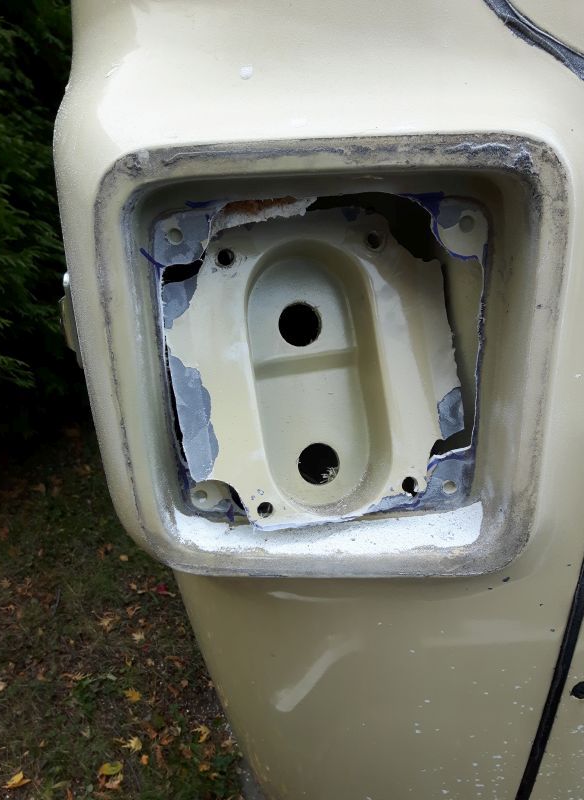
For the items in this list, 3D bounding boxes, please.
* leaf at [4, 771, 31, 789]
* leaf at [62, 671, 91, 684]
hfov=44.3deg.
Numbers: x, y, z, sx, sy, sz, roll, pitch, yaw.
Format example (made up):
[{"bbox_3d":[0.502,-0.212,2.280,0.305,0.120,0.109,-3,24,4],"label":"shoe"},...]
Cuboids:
[{"bbox_3d":[-0.542,0.753,1.411,0.032,0.020,0.046,16,25,37],"label":"leaf"},{"bbox_3d":[-0.510,0.653,1.692,0.062,0.015,0.035,-7,21,-19],"label":"leaf"}]

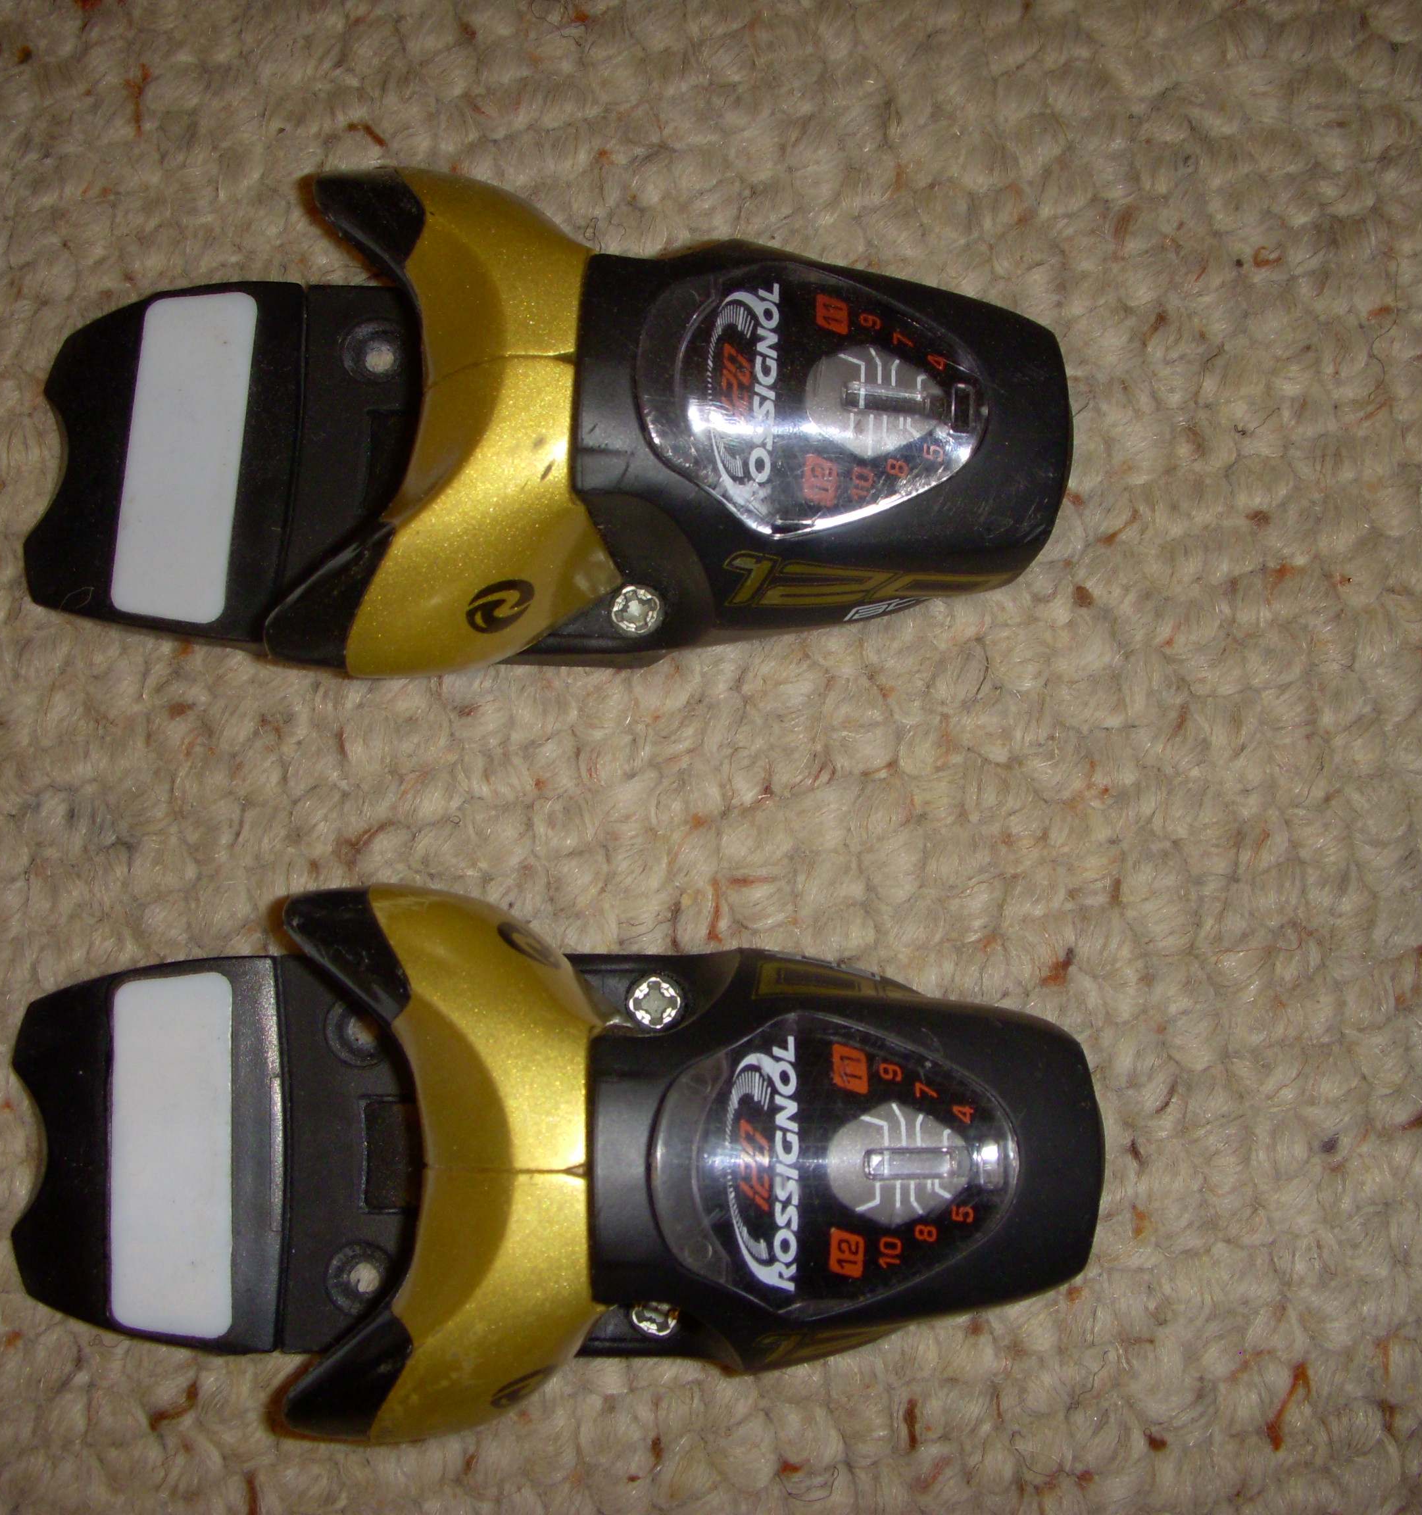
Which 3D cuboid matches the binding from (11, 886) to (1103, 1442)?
[{"bbox_3d":[-0.029,0.057,0.316,0.168,0.057,0.079,-1,84,4],"label":"binding"}]

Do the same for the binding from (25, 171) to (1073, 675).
[{"bbox_3d":[-0.031,-0.049,0.331,0.168,0.057,0.079,3,79,6],"label":"binding"}]

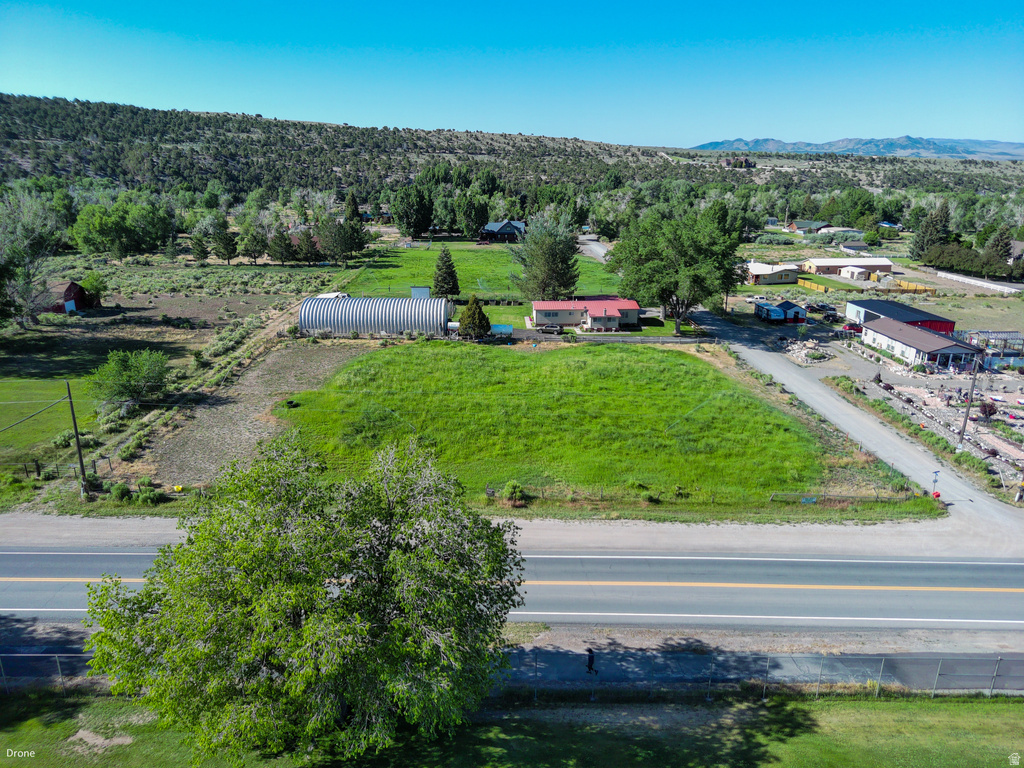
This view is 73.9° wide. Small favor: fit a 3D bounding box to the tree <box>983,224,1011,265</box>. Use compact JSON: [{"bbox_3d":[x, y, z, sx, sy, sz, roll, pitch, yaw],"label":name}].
[{"bbox_3d":[143.910,-40.700,199.860,8.810,12.010,8.810,0,18,0],"label":"tree"}]

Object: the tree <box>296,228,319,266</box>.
[{"bbox_3d":[-59.730,-39.650,197.140,6.370,10.570,6.370,0,18,0],"label":"tree"}]

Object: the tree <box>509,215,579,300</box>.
[{"bbox_3d":[6.862,-25.382,140.070,14.000,18.000,13.000,0,17,0],"label":"tree"}]

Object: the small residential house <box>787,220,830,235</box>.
[{"bbox_3d":[134.010,-71.150,308.100,15.500,4.800,9.000,0,18,-2],"label":"small residential house"}]

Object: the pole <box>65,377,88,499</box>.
[{"bbox_3d":[-37.680,4.950,58.940,0.320,10.850,0.320,0,18,0],"label":"pole"}]

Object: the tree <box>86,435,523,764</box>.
[{"bbox_3d":[-9.700,9.930,32.530,20.000,15.600,18.500,0,18,0],"label":"tree"}]

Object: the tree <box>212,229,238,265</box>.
[{"bbox_3d":[-84.120,-39.930,198.180,7.570,10.480,7.570,0,18,0],"label":"tree"}]

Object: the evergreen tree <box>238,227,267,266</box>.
[{"bbox_3d":[-75.510,-39.810,196.380,7.910,10.820,7.910,0,18,0],"label":"evergreen tree"}]

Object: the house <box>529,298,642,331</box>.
[{"bbox_3d":[13.105,-13.215,124.603,18.800,4.300,12.200,0,17,0],"label":"house"}]

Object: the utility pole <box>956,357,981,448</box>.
[{"bbox_3d":[48.080,2.040,71.500,0.320,9.800,0.320,0,18,0],"label":"utility pole"}]

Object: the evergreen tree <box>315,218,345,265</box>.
[{"bbox_3d":[-53.580,-41.280,197.750,8.720,13.300,8.720,0,18,0],"label":"evergreen tree"}]

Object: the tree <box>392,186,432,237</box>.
[{"bbox_3d":[-40.050,-67.620,267.990,16.540,21.040,16.540,0,18,0],"label":"tree"}]

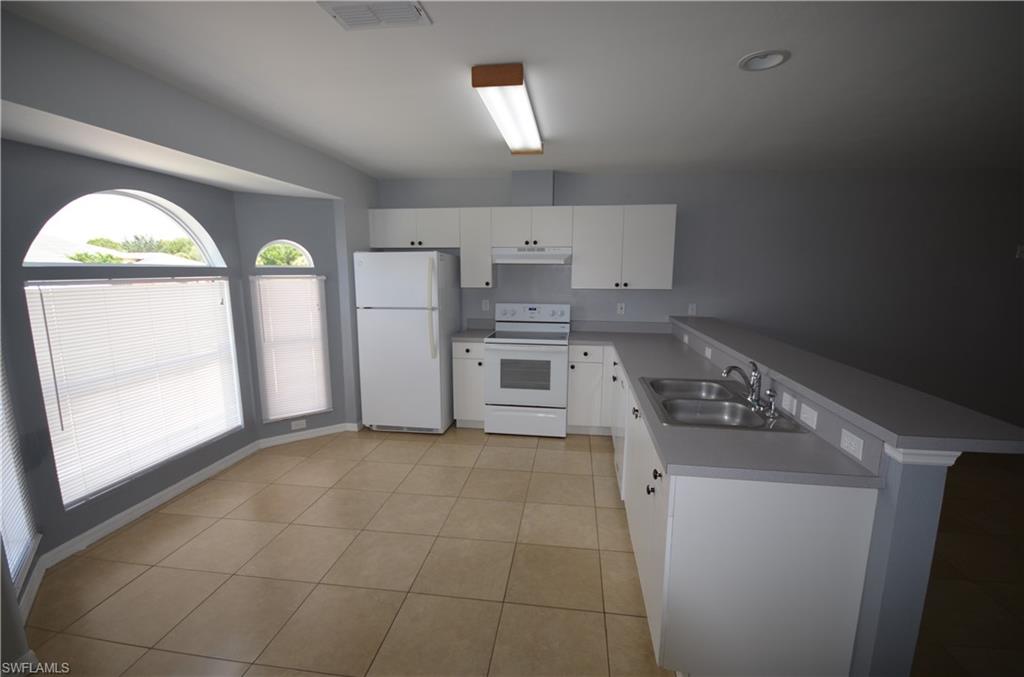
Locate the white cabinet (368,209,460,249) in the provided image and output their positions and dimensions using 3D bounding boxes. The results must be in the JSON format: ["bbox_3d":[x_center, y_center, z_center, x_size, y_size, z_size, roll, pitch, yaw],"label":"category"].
[{"bbox_3d":[-0.922,-1.085,4.260,0.915,0.370,0.320,1,9,8],"label":"white cabinet"}]

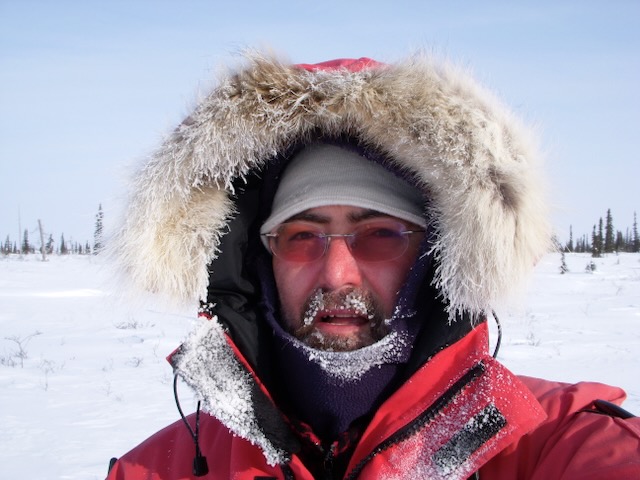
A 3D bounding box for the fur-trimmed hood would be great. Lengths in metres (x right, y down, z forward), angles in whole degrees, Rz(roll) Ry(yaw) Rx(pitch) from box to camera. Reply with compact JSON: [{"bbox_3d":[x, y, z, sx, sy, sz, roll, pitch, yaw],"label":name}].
[{"bbox_3d":[0.012,-0.050,0.685,0.385,0.275,0.270,0,-1,-3],"label":"fur-trimmed hood"}]

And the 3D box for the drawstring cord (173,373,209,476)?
[{"bbox_3d":[-0.116,0.165,0.630,0.033,0.094,0.025,0,-1,0],"label":"drawstring cord"}]

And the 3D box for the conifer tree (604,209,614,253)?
[{"bbox_3d":[41.204,-1.309,100.000,1.400,6.250,1.400,0,-1,0],"label":"conifer tree"}]

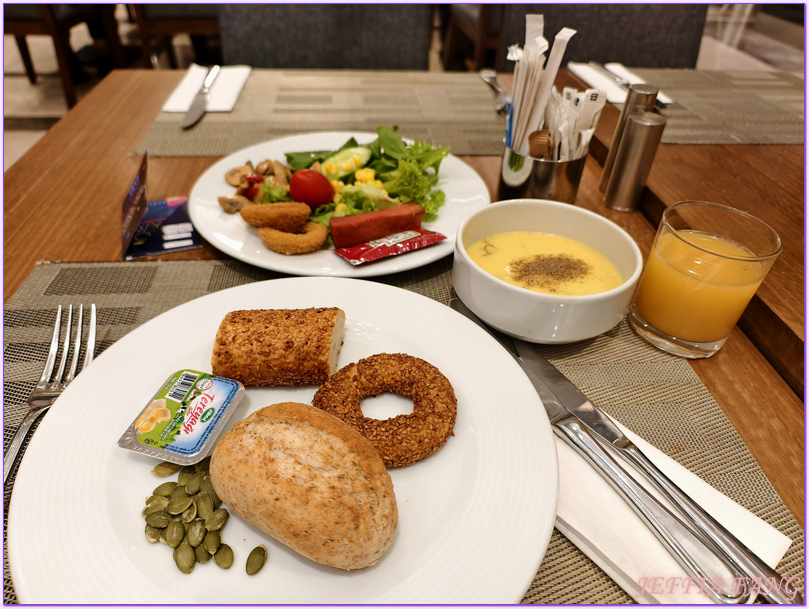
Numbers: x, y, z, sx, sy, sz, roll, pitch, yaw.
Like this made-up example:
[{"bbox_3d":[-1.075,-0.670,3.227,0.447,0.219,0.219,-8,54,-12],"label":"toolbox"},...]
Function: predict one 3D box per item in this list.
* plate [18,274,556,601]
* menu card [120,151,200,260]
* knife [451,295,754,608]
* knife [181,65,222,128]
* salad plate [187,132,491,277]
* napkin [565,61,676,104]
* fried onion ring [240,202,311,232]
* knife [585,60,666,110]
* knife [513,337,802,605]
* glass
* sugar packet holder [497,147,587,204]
[{"bbox_3d":[-0.054,0.073,0.290,0.265,0.024,0.265,4,39,0],"label":"plate"},{"bbox_3d":[-0.200,-0.084,0.449,0.060,0.055,0.083,-3,39,-9],"label":"menu card"},{"bbox_3d":[0.094,0.064,0.321,0.021,0.012,0.240,-18,44,-24],"label":"knife"},{"bbox_3d":[-0.272,-0.286,0.726,0.021,0.012,0.240,-1,39,-5],"label":"knife"},{"bbox_3d":[-0.054,-0.097,0.500,0.270,0.024,0.270,2,39,-2],"label":"salad plate"},{"bbox_3d":[0.343,-0.360,0.871,0.092,0.006,0.203,-1,39,-6],"label":"napkin"},{"bbox_3d":[-0.103,-0.070,0.431,0.054,0.021,0.047,4,25,0],"label":"fried onion ring"},{"bbox_3d":[0.348,-0.354,0.858,0.021,0.012,0.240,-7,40,-12],"label":"knife"},{"bbox_3d":[0.127,0.081,0.303,0.021,0.012,0.234,-18,44,-25],"label":"knife"},{"bbox_3d":[0.201,-0.015,0.371,0.071,0.085,0.071,4,39,0],"label":"glass"},{"bbox_3d":[0.129,-0.126,0.519,0.083,0.063,0.083,-1,39,-6],"label":"sugar packet holder"}]

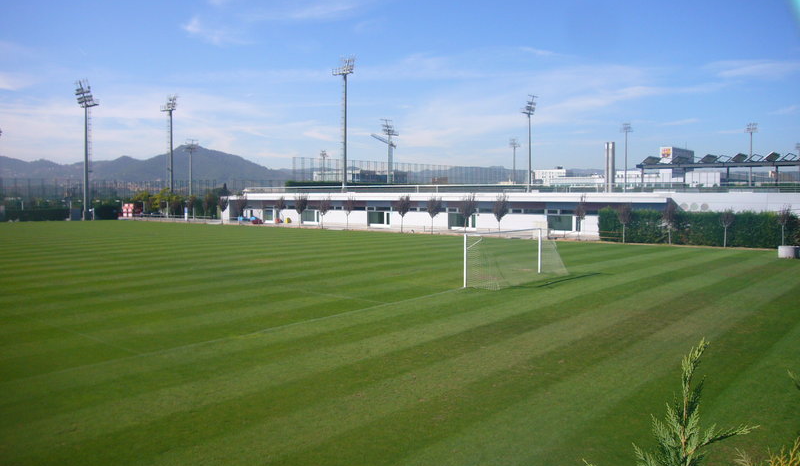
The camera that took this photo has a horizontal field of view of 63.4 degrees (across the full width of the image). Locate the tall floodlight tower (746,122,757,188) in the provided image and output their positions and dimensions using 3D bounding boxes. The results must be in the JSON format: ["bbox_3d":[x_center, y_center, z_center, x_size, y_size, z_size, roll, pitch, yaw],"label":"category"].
[{"bbox_3d":[122.100,-26.190,224.790,4.000,25.200,2.200,3,5,40],"label":"tall floodlight tower"}]

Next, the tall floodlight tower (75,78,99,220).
[{"bbox_3d":[-56.100,-14.570,115.790,4.000,25.300,2.200,3,5,40],"label":"tall floodlight tower"}]

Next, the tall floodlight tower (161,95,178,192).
[{"bbox_3d":[-58.340,-22.260,163.790,4.000,25.300,2.200,3,5,40],"label":"tall floodlight tower"}]

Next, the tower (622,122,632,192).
[{"bbox_3d":[78.680,-26.190,224.790,4.000,25.200,2.200,3,5,40],"label":"tower"}]

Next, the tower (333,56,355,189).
[{"bbox_3d":[-10.370,-19.870,119.800,4.000,25.400,2.200,3,5,40],"label":"tower"}]

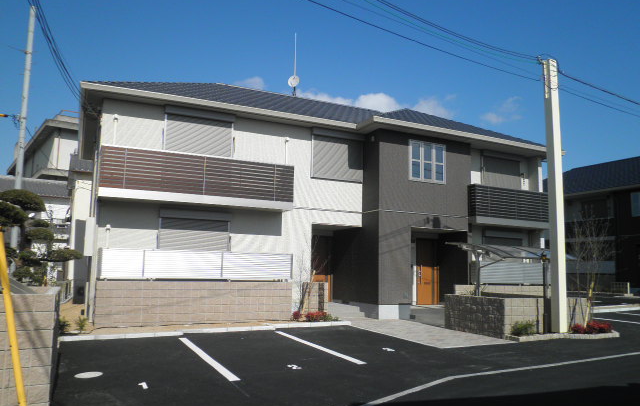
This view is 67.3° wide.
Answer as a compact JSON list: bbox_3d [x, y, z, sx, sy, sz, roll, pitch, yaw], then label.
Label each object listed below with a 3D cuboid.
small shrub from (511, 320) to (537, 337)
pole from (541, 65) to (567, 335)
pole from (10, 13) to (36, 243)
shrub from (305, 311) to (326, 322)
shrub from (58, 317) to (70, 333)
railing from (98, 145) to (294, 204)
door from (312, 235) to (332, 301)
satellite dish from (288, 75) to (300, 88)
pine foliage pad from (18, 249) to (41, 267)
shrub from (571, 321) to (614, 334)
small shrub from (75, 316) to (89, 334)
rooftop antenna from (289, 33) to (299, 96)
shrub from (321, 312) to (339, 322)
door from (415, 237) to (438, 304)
[{"bbox_3d":[4.670,2.882,11.036,0.400,0.360,0.360,5,-8,-26],"label":"small shrub"},{"bbox_3d":[5.929,-0.267,12.132,0.260,6.930,0.240,5,-8,-26],"label":"pole"},{"bbox_3d":[-10.184,-1.771,16.414,0.260,10.420,0.260,4,-7,-26],"label":"pole"},{"bbox_3d":[-0.108,3.021,12.795,0.460,0.230,0.360,5,-8,-26],"label":"shrub"},{"bbox_3d":[-5.631,2.689,10.552,0.310,0.340,0.310,5,-8,-26],"label":"shrub"},{"bbox_3d":[-3.017,-0.712,12.696,5.050,1.060,0.100,5,-8,-26],"label":"railing"},{"bbox_3d":[-0.004,2.323,16.917,0.950,2.320,0.080,5,-8,-26],"label":"door"},{"bbox_3d":[-1.021,-4.826,19.095,0.460,0.470,0.300,0,-7,12],"label":"satellite dish"},{"bbox_3d":[-7.247,1.385,12.000,0.480,0.420,0.460,4,-8,-24],"label":"pine foliage pad"},{"bbox_3d":[6.659,3.076,11.820,0.970,0.250,0.400,5,-8,-26],"label":"shrub"},{"bbox_3d":[-5.298,2.697,10.679,0.270,0.360,0.270,5,-8,-26],"label":"small shrub"},{"bbox_3d":[-1.044,-5.684,19.725,0.470,2.693,0.450,-1,-7,15],"label":"rooftop antenna"},{"bbox_3d":[0.268,3.203,13.567,0.440,0.280,0.380,5,-8,-26],"label":"shrub"},{"bbox_3d":[3.850,2.471,17.223,0.970,2.330,0.080,5,-8,-26],"label":"door"}]

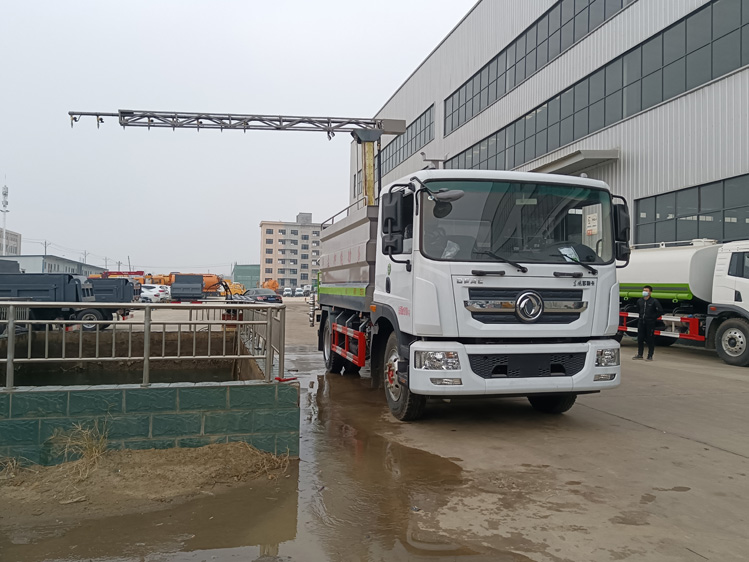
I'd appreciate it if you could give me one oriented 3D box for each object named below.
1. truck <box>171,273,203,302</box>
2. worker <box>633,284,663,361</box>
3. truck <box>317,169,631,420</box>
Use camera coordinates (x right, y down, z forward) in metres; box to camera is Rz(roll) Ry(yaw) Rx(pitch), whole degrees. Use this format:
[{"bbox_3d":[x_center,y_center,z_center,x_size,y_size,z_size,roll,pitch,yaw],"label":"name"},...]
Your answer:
[{"bbox_3d":[-13.580,0.796,42.753,2.100,2.350,5.700,1,-1,-16],"label":"truck"},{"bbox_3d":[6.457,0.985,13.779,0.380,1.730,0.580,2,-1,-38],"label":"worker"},{"bbox_3d":[0.745,0.197,9.667,2.520,3.000,7.520,1,-1,-14],"label":"truck"}]

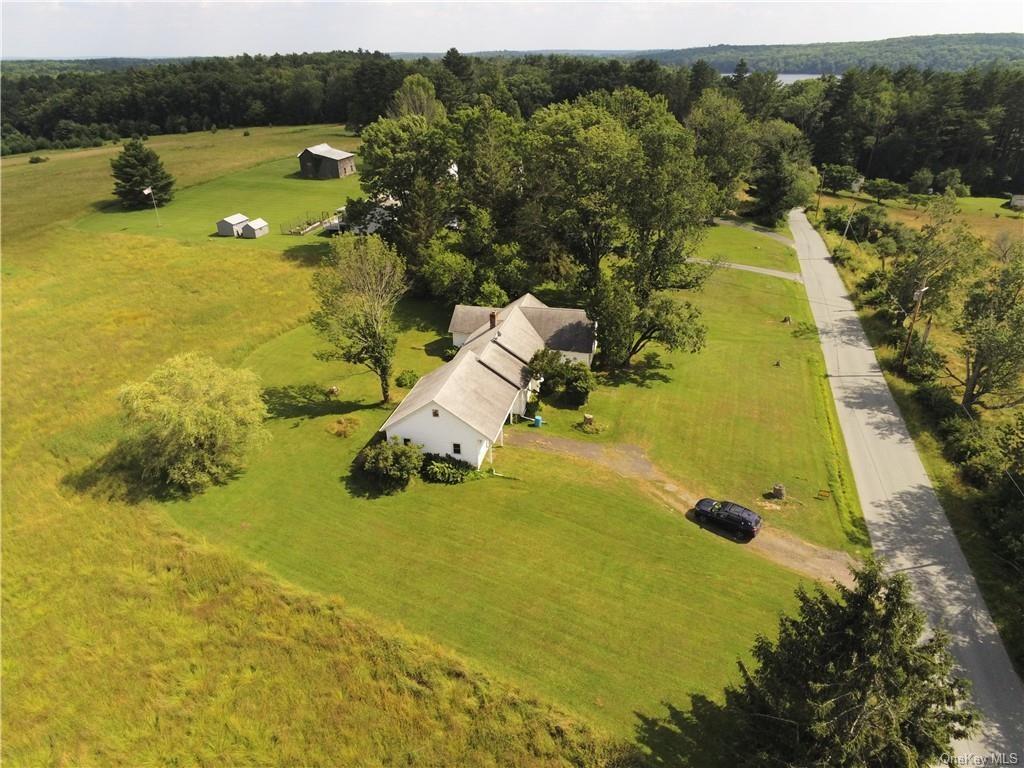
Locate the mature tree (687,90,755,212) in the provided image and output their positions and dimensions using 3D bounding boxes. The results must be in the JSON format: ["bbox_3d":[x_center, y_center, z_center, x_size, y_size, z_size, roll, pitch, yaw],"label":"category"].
[{"bbox_3d":[46.270,-49.610,150.710,14.940,28.310,14.940,7,27,15],"label":"mature tree"}]

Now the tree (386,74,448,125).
[{"bbox_3d":[-23.390,-61.320,168.010,14.710,27.510,14.710,-4,26,-7],"label":"tree"}]

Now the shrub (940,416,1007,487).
[{"bbox_3d":[38.844,5.696,57.377,4.600,5.300,4.600,0,26,0],"label":"shrub"}]

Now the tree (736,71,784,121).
[{"bbox_3d":[72.320,-75.442,198.814,13.000,27.500,12.500,8,27,17],"label":"tree"}]

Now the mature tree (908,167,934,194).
[{"bbox_3d":[104.479,-51.890,173.596,6.634,6.931,6.634,14,29,27],"label":"mature tree"}]

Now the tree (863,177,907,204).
[{"bbox_3d":[93.962,-48.720,171.764,9.820,6.720,9.820,0,26,0],"label":"tree"}]

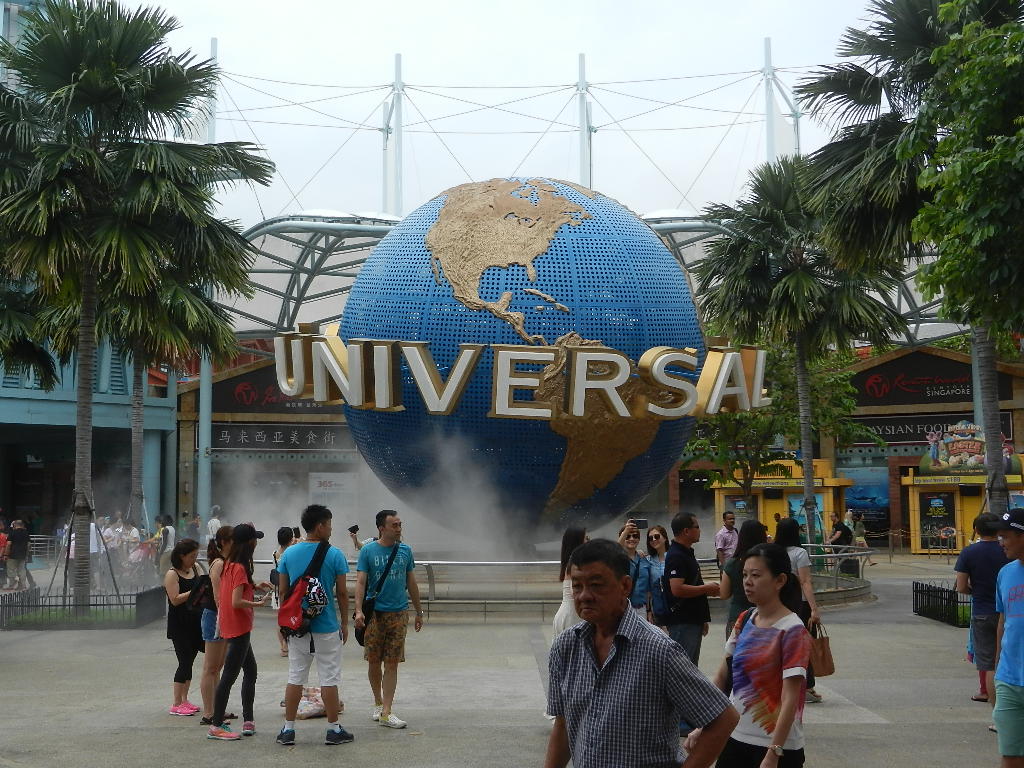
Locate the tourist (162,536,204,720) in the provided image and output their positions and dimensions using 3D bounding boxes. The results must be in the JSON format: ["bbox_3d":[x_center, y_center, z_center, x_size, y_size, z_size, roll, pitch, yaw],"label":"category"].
[{"bbox_3d":[-2.798,2.080,11.455,0.360,1.482,0.450,-5,-7,41],"label":"tourist"}]

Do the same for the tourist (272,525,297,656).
[{"bbox_3d":[-2.706,2.514,16.151,0.480,1.537,0.440,-3,-6,21],"label":"tourist"}]

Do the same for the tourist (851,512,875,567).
[{"bbox_3d":[10.858,4.772,40.943,0.600,1.650,0.450,-1,-6,6],"label":"tourist"}]

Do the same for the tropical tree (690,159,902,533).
[{"bbox_3d":[7.178,-0.442,32.512,5.100,10.454,5.100,-1,-6,0],"label":"tropical tree"}]

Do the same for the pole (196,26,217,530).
[{"bbox_3d":[-11.092,-3.207,48.450,0.450,19.397,0.450,-1,-6,0],"label":"pole"}]

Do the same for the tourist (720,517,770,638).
[{"bbox_3d":[1.864,1.880,10.479,0.480,1.608,0.380,1,-6,-12],"label":"tourist"}]

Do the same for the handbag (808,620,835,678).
[{"bbox_3d":[2.751,2.355,11.850,0.160,0.470,0.300,-6,-8,43],"label":"handbag"}]

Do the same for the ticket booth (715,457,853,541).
[{"bbox_3d":[10.793,4.882,53.188,5.100,3.848,2.800,-3,-6,20],"label":"ticket booth"}]

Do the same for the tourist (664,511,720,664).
[{"bbox_3d":[1.366,1.820,10.156,0.410,1.672,0.470,1,-6,-12],"label":"tourist"}]

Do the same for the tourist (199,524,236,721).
[{"bbox_3d":[-2.426,1.971,10.929,0.380,1.600,0.450,1,-6,-7],"label":"tourist"}]

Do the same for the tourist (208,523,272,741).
[{"bbox_3d":[-2.081,1.879,10.174,0.450,1.618,0.420,2,-6,-24],"label":"tourist"}]

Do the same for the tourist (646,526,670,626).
[{"bbox_3d":[1.451,2.161,12.816,0.480,1.580,0.320,-2,-6,18],"label":"tourist"}]

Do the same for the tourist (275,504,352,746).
[{"bbox_3d":[-1.477,1.788,9.993,0.560,1.753,0.380,-1,-6,7],"label":"tourist"}]

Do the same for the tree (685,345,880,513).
[{"bbox_3d":[8.534,2.146,42.005,6.200,7.100,5.800,0,-6,0],"label":"tree"}]

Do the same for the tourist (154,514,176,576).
[{"bbox_3d":[-7.374,3.688,28.423,0.480,1.700,0.350,3,-7,-30],"label":"tourist"}]

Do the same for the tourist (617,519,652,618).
[{"bbox_3d":[1.180,2.122,12.618,0.500,1.620,0.500,-1,-6,6],"label":"tourist"}]

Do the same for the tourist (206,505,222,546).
[{"bbox_3d":[-7.273,3.842,32.608,0.500,1.750,0.360,-1,-6,6],"label":"tourist"}]

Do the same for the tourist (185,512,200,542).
[{"bbox_3d":[-7.630,4.020,31.926,0.360,1.740,0.480,-2,-6,21],"label":"tourist"}]

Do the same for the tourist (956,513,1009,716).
[{"bbox_3d":[3.736,1.860,10.420,0.550,1.690,0.360,1,-6,-12],"label":"tourist"}]

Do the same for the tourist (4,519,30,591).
[{"bbox_3d":[-11.667,4.027,31.398,0.520,1.640,0.420,2,-6,-18],"label":"tourist"}]

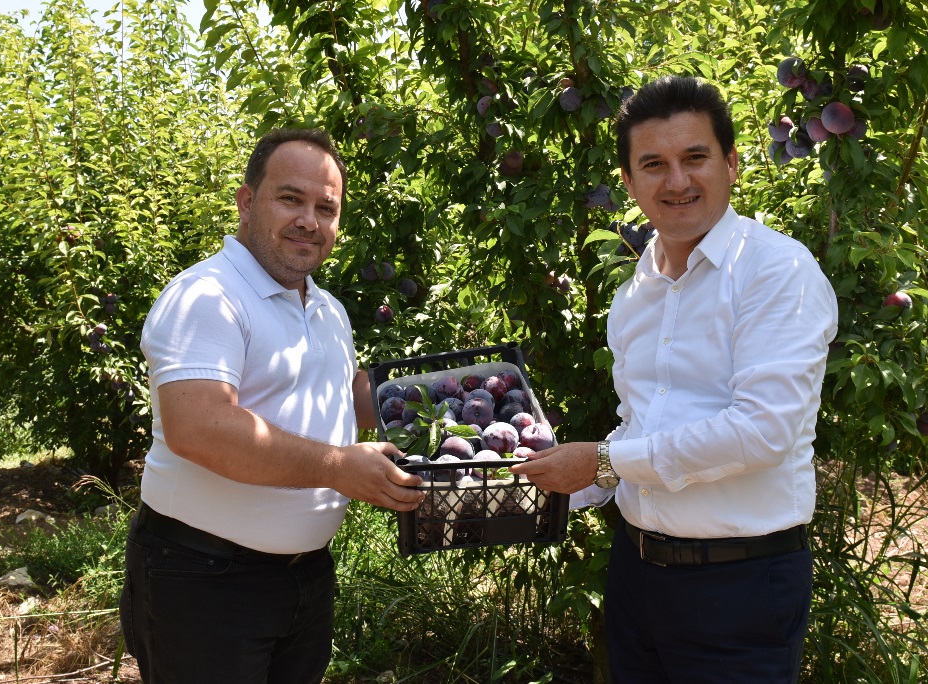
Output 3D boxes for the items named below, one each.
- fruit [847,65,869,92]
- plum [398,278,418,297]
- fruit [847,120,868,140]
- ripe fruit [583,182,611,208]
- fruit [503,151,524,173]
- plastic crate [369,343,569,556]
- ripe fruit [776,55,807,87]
[{"bbox_3d":[0.761,-0.509,1.980,0.049,0.049,0.049,0,8,0],"label":"fruit"},{"bbox_3d":[-0.153,-0.148,2.780,0.053,0.052,0.053,0,8,0],"label":"plum"},{"bbox_3d":[0.734,-0.397,1.920,0.049,0.048,0.049,0,8,0],"label":"fruit"},{"bbox_3d":[0.294,-0.321,2.250,0.054,0.053,0.054,0,8,0],"label":"ripe fruit"},{"bbox_3d":[0.123,-0.449,2.550,0.053,0.053,0.053,0,3,0],"label":"fruit"},{"bbox_3d":[0.000,0.172,1.730,0.264,0.165,0.354,-4,27,-10],"label":"plastic crate"},{"bbox_3d":[0.633,-0.522,1.980,0.058,0.058,0.058,0,3,0],"label":"ripe fruit"}]

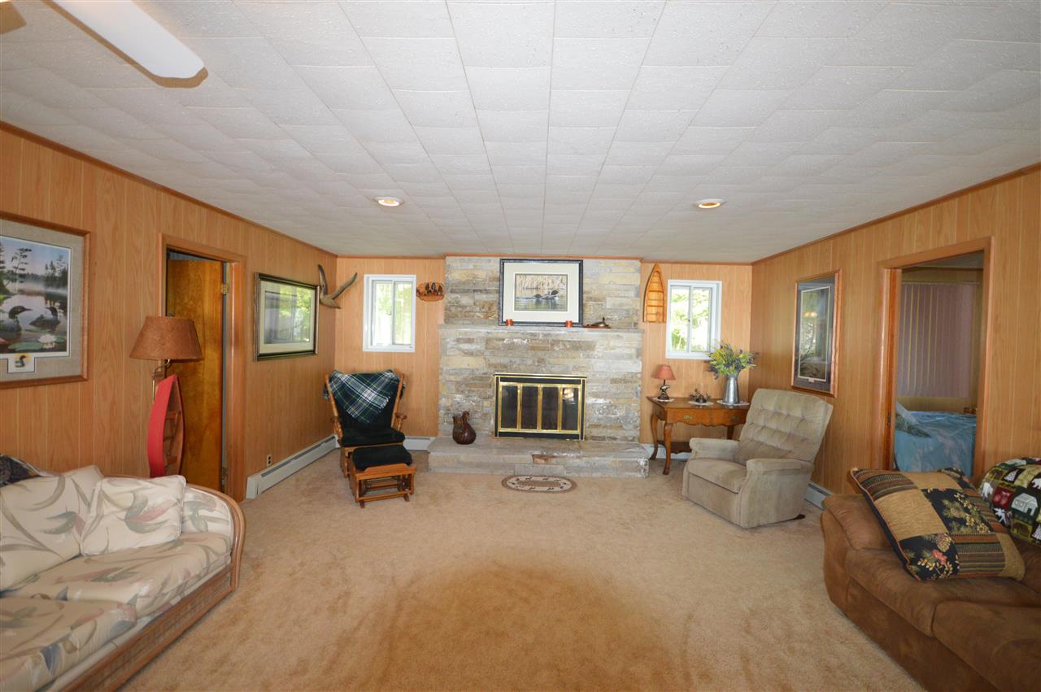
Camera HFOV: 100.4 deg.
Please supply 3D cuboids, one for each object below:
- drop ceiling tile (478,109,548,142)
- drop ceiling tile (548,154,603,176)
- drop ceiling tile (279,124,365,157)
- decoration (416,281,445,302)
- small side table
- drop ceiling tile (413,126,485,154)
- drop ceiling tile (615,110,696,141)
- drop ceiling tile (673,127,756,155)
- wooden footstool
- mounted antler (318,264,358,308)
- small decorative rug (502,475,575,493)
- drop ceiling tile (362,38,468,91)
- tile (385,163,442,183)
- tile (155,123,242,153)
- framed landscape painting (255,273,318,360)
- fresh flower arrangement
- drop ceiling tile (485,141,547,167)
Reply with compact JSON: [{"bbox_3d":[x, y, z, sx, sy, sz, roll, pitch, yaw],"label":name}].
[{"bbox_3d":[-0.029,-1.009,1.989,0.312,0.020,0.302,1,1,2],"label":"drop ceiling tile"},{"bbox_3d":[0.304,-1.017,2.429,0.310,0.018,0.300,1,1,2],"label":"drop ceiling tile"},{"bbox_3d":[-0.955,-1.029,2.161,0.311,0.022,0.296,1,1,2],"label":"drop ceiling tile"},{"bbox_3d":[-1.129,-0.681,5.405,0.345,0.245,0.040,1,1,2],"label":"decoration"},{"bbox_3d":[2.040,1.031,4.958,0.980,0.745,0.700,1,1,2],"label":"small side table"},{"bbox_3d":[-0.339,-1.027,2.158,0.310,0.018,0.300,1,1,2],"label":"drop ceiling tile"},{"bbox_3d":[0.603,-1.003,1.974,0.310,0.018,0.300,1,1,2],"label":"drop ceiling tile"},{"bbox_3d":[0.917,-0.991,2.100,0.312,0.020,0.302,1,1,2],"label":"drop ceiling tile"},{"bbox_3d":[-1.242,1.138,3.881,0.500,0.410,0.410,1,1,-25],"label":"wooden footstool"},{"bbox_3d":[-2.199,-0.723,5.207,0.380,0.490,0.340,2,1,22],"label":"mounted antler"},{"bbox_3d":[0.190,1.360,4.290,0.740,0.012,0.500,1,1,2],"label":"small decorative rug"},{"bbox_3d":[-0.364,-1.028,1.587,0.310,0.016,0.303,1,1,2],"label":"drop ceiling tile"},{"bbox_3d":[-0.634,-1.035,2.603,0.312,0.020,0.302,1,1,2],"label":"tile"},{"bbox_3d":[-1.592,-1.046,2.197,0.312,0.020,0.302,1,1,2],"label":"tile"},{"bbox_3d":[-2.351,-0.276,4.446,0.040,0.790,1.120,1,1,2],"label":"framed landscape painting"},{"bbox_3d":[2.372,0.153,4.915,0.510,0.400,0.440,1,1,2],"label":"fresh flower arrangement"},{"bbox_3d":[-0.018,-1.013,2.277,0.311,0.022,0.296,1,1,2],"label":"drop ceiling tile"}]

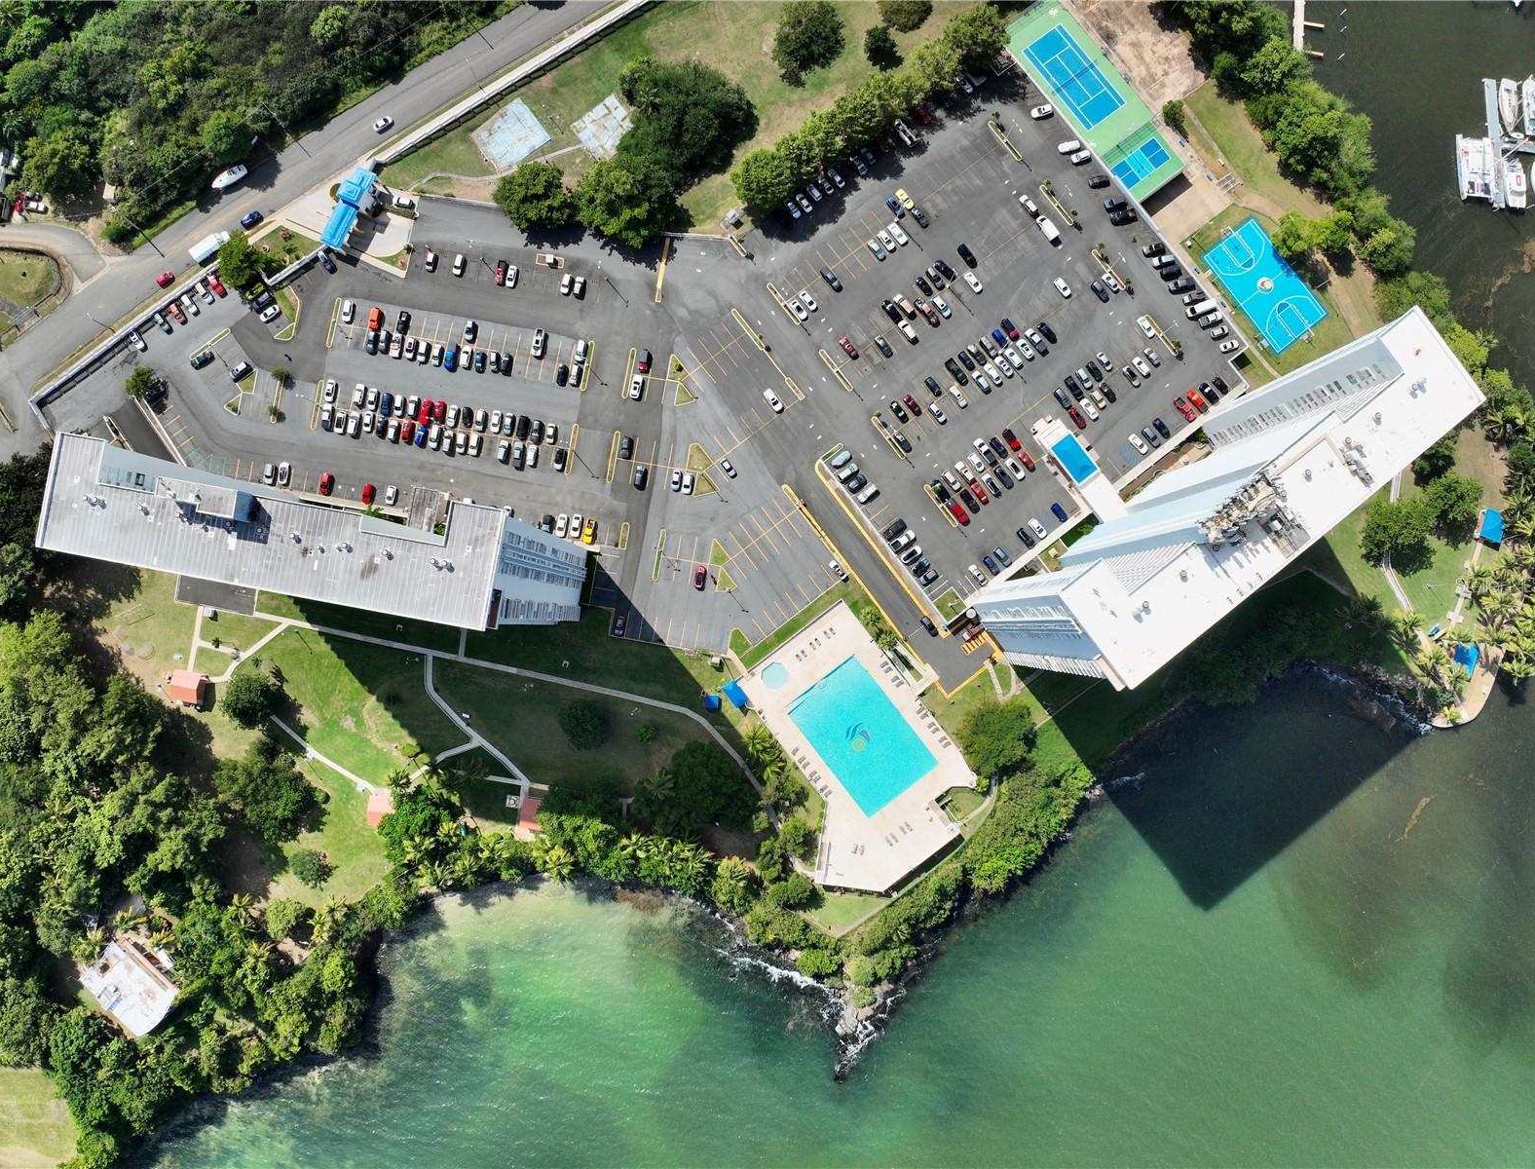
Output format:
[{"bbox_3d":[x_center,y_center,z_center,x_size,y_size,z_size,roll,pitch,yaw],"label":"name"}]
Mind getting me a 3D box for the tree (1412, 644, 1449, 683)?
[{"bbox_3d":[146.359,17.518,239.852,7.400,7.500,7.800,1,88,1],"label":"tree"}]

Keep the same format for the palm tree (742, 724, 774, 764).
[{"bbox_3d":[-2.253,35.088,238.789,7.200,8.000,8.200,0,88,1],"label":"palm tree"}]

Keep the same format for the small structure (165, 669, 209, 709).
[{"bbox_3d":[-132.200,23.807,246.051,6.800,4.100,6.700,9,88,1],"label":"small structure"}]

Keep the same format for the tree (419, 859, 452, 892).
[{"bbox_3d":[-75.476,66.177,247.752,7.200,7.800,7.200,0,88,0],"label":"tree"}]

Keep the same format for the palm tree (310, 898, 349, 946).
[{"bbox_3d":[-98.264,75.959,245.173,8.000,8.500,9.500,0,88,0],"label":"palm tree"}]

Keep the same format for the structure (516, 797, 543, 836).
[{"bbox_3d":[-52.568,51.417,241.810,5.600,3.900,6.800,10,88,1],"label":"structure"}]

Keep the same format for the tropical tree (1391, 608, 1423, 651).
[{"bbox_3d":[141.364,9.344,240.260,6.600,7.500,7.400,1,88,1],"label":"tropical tree"}]

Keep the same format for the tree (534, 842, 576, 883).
[{"bbox_3d":[-48.117,63.123,247.348,8.800,8.500,8.800,0,88,0],"label":"tree"}]

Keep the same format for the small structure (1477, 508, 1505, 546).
[{"bbox_3d":[162.377,-13.045,242.978,4.700,3.400,6.600,16,88,1],"label":"small structure"}]

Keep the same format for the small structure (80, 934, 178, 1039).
[{"bbox_3d":[-145.128,91.158,245.540,17.000,5.200,12.800,45,89,2],"label":"small structure"}]

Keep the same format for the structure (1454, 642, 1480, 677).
[{"bbox_3d":[160.896,17.382,249.230,4.600,3.600,6.400,14,88,1],"label":"structure"}]

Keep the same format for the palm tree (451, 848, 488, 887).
[{"bbox_3d":[-67.556,64.345,247.672,8.000,8.000,8.000,0,88,0],"label":"palm tree"}]

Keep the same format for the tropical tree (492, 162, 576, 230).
[{"bbox_3d":[-52.642,-87.015,241.808,17.200,9.500,14.800,-1,88,1],"label":"tropical tree"}]

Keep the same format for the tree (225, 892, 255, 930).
[{"bbox_3d":[-116.203,72.131,239.714,6.900,8.000,8.100,-1,88,1],"label":"tree"}]

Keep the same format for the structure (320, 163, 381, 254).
[{"bbox_3d":[-93.752,-84.240,243.575,5.500,6.800,18.200,26,88,2],"label":"structure"}]

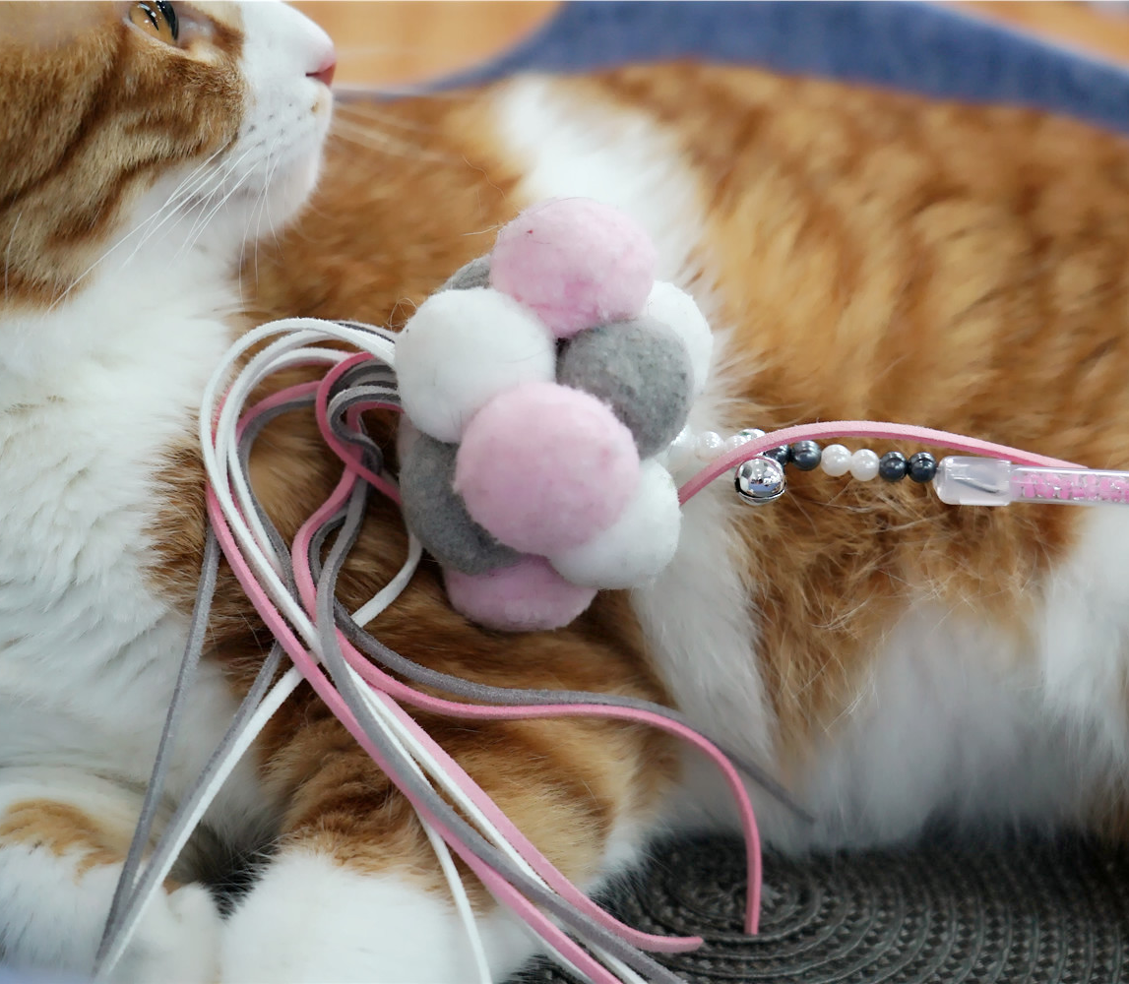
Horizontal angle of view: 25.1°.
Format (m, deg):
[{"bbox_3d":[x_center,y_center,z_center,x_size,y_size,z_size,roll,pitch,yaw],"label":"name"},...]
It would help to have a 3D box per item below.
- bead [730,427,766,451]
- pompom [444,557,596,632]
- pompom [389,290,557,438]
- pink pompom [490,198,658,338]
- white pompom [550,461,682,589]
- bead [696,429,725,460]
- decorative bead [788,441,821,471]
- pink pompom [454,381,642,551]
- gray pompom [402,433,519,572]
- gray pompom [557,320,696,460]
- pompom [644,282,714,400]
[{"bbox_3d":[0.035,-0.009,0.487,0.006,0.006,0.006,0,25,0],"label":"bead"},{"bbox_3d":[-0.008,0.012,0.482,0.029,0.028,0.028,0,25,0],"label":"pompom"},{"bbox_3d":[-0.016,-0.023,0.468,0.030,0.029,0.029,0,25,0],"label":"pompom"},{"bbox_3d":[0.002,-0.042,0.476,0.031,0.028,0.029,0,25,0],"label":"pink pompom"},{"bbox_3d":[0.009,0.005,0.470,0.026,0.026,0.026,0,25,0],"label":"white pompom"},{"bbox_3d":[0.028,-0.009,0.486,0.006,0.006,0.006,0,25,0],"label":"bead"},{"bbox_3d":[0.046,-0.007,0.484,0.006,0.006,0.006,0,25,0],"label":"decorative bead"},{"bbox_3d":[-0.003,-0.004,0.452,0.032,0.031,0.031,0,25,0],"label":"pink pompom"},{"bbox_3d":[-0.017,0.001,0.471,0.028,0.028,0.028,0,25,0],"label":"gray pompom"},{"bbox_3d":[0.011,-0.019,0.468,0.026,0.027,0.026,0,25,0],"label":"gray pompom"},{"bbox_3d":[0.016,-0.027,0.484,0.026,0.026,0.026,0,25,0],"label":"pompom"}]

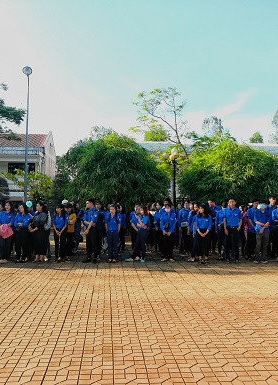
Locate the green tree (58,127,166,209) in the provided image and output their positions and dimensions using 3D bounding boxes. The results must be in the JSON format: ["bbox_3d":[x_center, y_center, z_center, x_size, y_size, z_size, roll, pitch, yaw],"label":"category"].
[{"bbox_3d":[-1.335,-0.458,18.721,5.100,5.129,4.800,1,-2,-4],"label":"green tree"}]

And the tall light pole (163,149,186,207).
[{"bbox_3d":[1.524,0.089,16.738,1.050,4.011,1.050,1,-2,-4],"label":"tall light pole"}]

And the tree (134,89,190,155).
[{"bbox_3d":[1.399,-2.211,24.092,3.607,8.904,3.600,0,-2,0],"label":"tree"}]

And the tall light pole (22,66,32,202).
[{"bbox_3d":[-5.217,-1.930,17.579,0.460,7.870,0.800,1,-2,-4],"label":"tall light pole"}]

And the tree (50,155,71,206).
[{"bbox_3d":[-4.223,0.044,20.511,1.381,4.145,1.600,0,-2,0],"label":"tree"}]

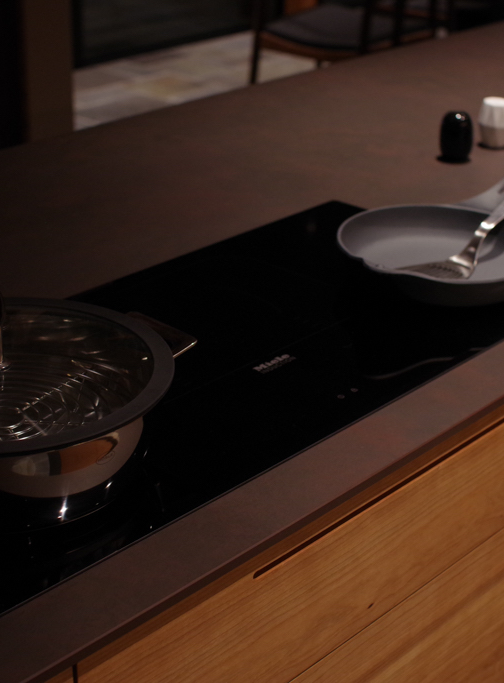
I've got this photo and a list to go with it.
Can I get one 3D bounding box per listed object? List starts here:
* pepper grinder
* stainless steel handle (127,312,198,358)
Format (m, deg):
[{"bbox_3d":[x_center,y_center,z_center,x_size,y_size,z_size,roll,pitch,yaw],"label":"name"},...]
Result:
[{"bbox_3d":[0.323,-0.325,2.021,0.049,0.071,0.049,4,26,8],"label":"pepper grinder"},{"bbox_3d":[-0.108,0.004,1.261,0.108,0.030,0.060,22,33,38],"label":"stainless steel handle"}]

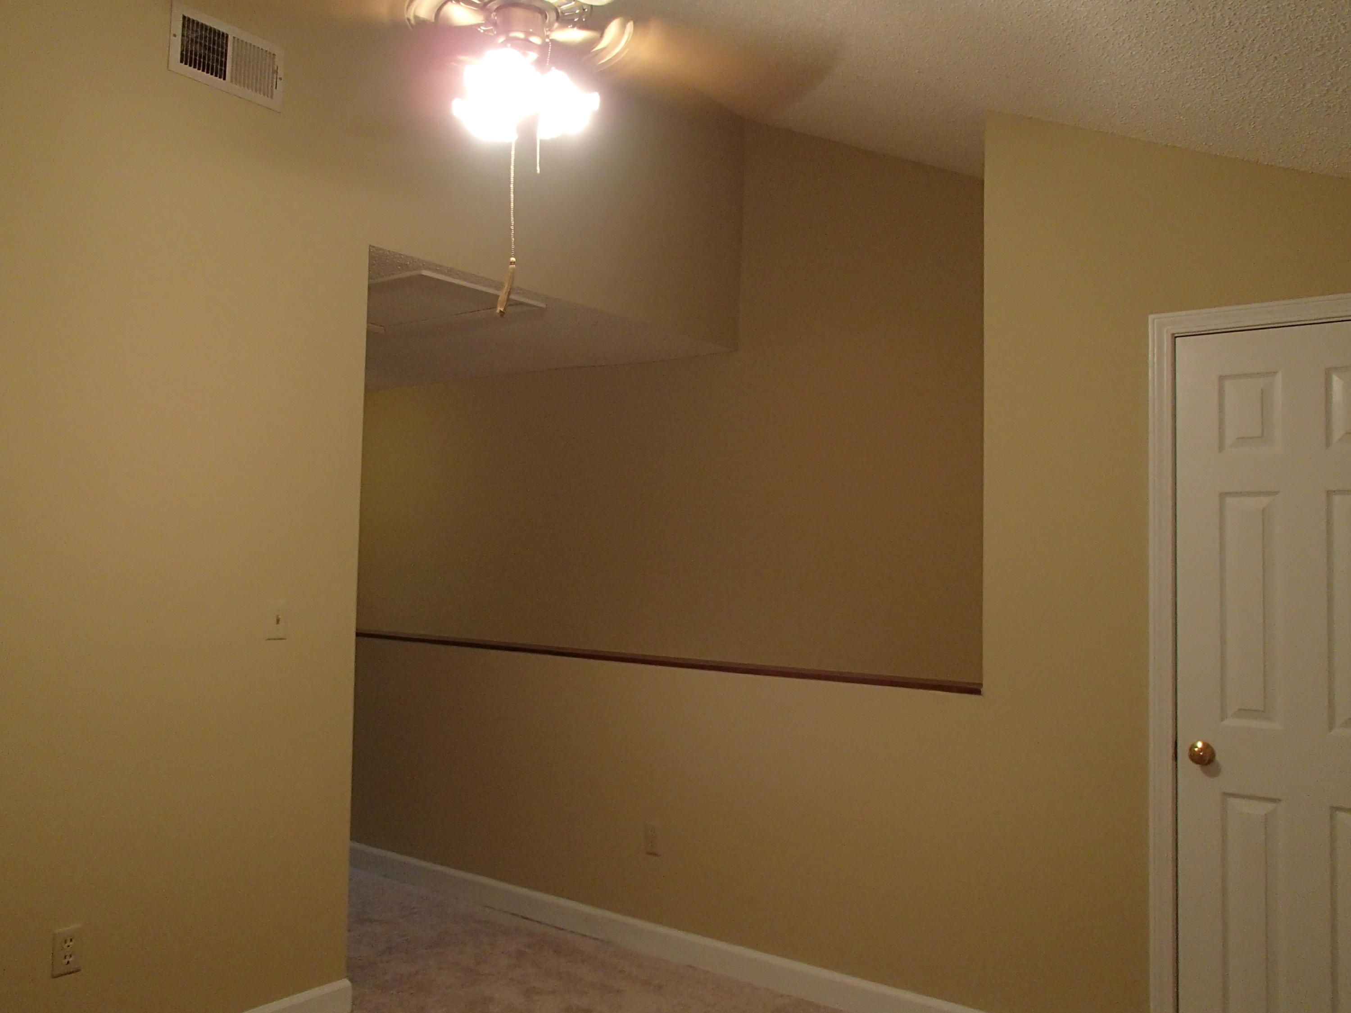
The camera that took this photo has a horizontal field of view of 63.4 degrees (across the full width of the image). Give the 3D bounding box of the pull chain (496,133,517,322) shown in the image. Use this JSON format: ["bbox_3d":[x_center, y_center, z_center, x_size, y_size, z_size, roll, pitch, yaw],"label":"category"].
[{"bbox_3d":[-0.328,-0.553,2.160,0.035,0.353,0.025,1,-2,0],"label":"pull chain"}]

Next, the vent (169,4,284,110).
[{"bbox_3d":[-1.269,-1.278,3.115,0.018,0.195,0.348,-1,-3,36],"label":"vent"}]

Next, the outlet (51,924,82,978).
[{"bbox_3d":[-1.520,1.115,2.735,0.010,0.115,0.070,-1,-3,36],"label":"outlet"}]

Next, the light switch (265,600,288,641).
[{"bbox_3d":[-1.171,0.336,3.221,0.015,0.115,0.070,-1,-3,36],"label":"light switch"}]

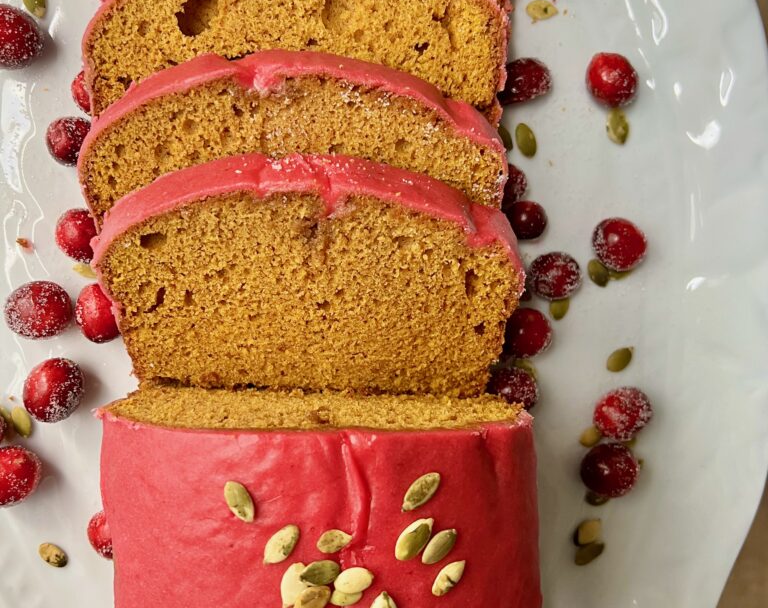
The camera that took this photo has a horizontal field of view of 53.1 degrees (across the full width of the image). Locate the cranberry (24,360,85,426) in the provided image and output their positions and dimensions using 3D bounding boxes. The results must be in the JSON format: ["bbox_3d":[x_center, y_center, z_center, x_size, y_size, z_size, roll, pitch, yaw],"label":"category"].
[{"bbox_3d":[-0.104,0.027,0.241,0.019,0.019,0.021,40,90,-1],"label":"cranberry"}]

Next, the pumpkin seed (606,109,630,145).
[{"bbox_3d":[0.083,-0.063,0.273,0.007,0.003,0.013,-14,90,0],"label":"pumpkin seed"}]

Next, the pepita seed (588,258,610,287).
[{"bbox_3d":[0.076,-0.011,0.273,0.006,0.003,0.011,-27,90,0],"label":"pepita seed"}]

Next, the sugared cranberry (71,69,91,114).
[{"bbox_3d":[-0.095,-0.070,0.253,0.015,0.015,0.017,-18,94,1],"label":"sugared cranberry"}]

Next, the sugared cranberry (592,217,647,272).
[{"bbox_3d":[0.074,-0.019,0.242,0.017,0.017,0.017,0,91,-1],"label":"sugared cranberry"}]

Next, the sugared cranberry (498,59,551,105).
[{"bbox_3d":[0.048,-0.077,0.267,0.020,0.016,0.016,-17,90,0],"label":"sugared cranberry"}]

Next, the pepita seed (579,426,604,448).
[{"bbox_3d":[0.067,0.043,0.248,0.011,0.003,0.006,-40,91,0],"label":"pepita seed"}]

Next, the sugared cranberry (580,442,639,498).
[{"bbox_3d":[0.076,0.056,0.259,0.019,0.018,0.018,0,94,0],"label":"sugared cranberry"}]

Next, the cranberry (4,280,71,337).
[{"bbox_3d":[-0.114,0.002,0.253,0.022,0.018,0.018,3,94,0],"label":"cranberry"}]

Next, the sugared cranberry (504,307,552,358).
[{"bbox_3d":[0.048,0.010,0.258,0.016,0.016,0.017,0,94,0],"label":"sugared cranberry"}]

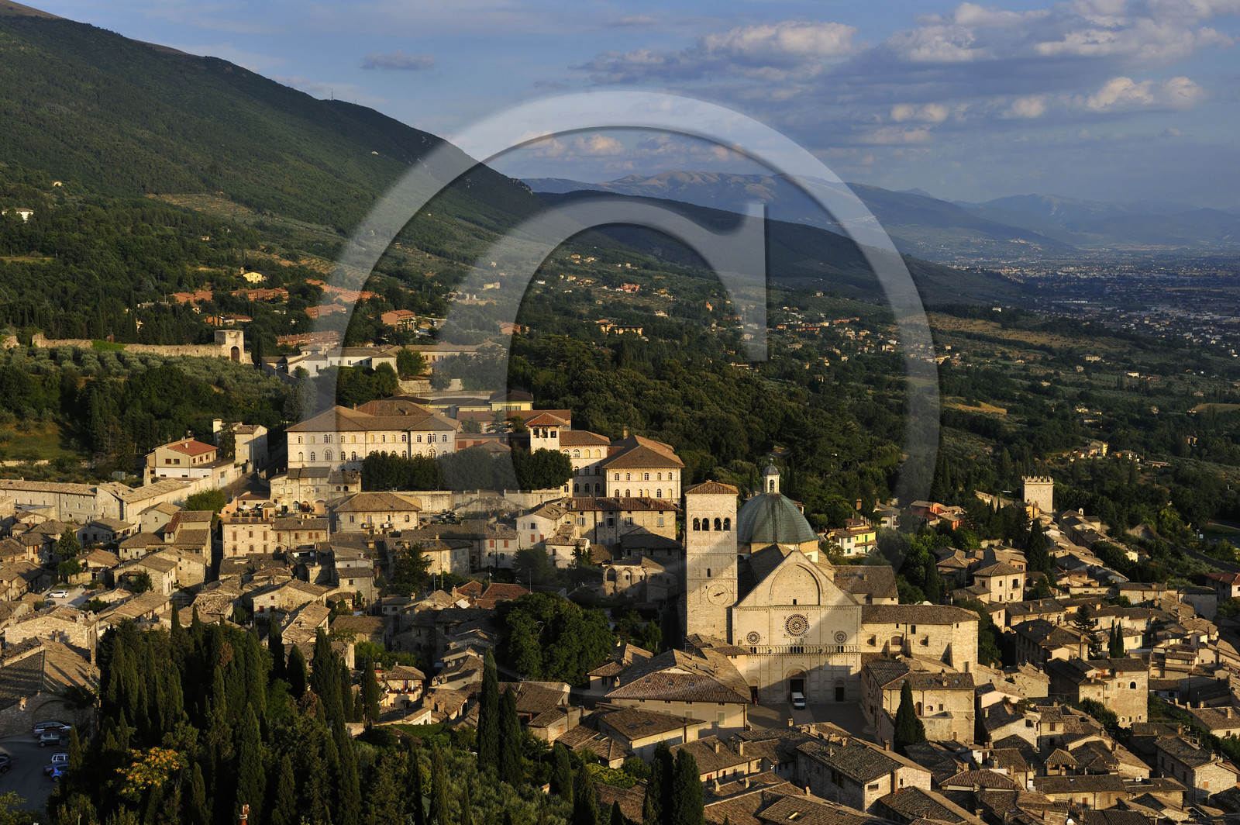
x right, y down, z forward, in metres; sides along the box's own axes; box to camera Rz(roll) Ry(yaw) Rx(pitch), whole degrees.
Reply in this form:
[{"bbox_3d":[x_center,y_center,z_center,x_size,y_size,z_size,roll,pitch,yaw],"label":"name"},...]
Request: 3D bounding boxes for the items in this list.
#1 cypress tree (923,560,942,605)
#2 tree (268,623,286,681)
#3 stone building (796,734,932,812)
[{"bbox_3d":[70.290,38.540,402.620,4.000,11.000,4.000,0,6,0],"label":"cypress tree"},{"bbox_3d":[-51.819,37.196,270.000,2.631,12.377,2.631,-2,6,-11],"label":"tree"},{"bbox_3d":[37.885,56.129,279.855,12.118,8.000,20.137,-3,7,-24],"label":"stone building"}]

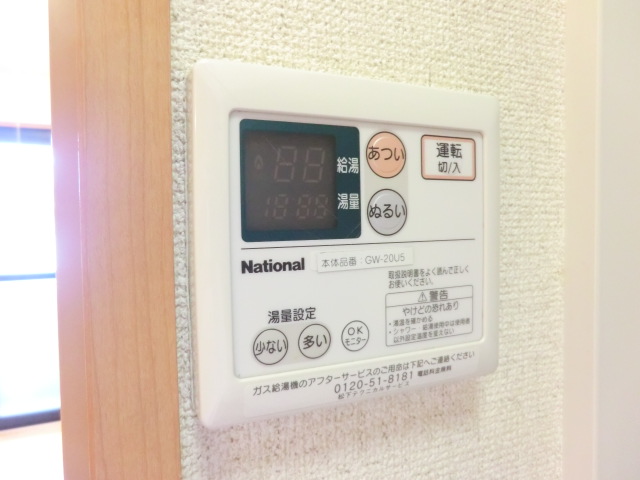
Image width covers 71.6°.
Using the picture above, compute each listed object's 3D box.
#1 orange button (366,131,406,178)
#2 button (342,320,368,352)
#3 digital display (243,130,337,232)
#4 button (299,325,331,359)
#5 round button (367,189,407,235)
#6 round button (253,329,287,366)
[{"bbox_3d":[0.026,-0.033,0.171,0.018,0.018,0.003,-2,3,-23],"label":"orange button"},{"bbox_3d":[0.014,0.036,0.168,0.012,0.012,0.003,-2,3,-23],"label":"button"},{"bbox_3d":[-0.010,-0.021,0.156,0.034,0.034,0.003,-2,3,-23],"label":"digital display"},{"bbox_3d":[-0.002,0.037,0.162,0.013,0.013,0.003,-2,3,-23],"label":"button"},{"bbox_3d":[0.026,-0.011,0.172,0.018,0.018,0.003,-2,3,-23],"label":"round button"},{"bbox_3d":[-0.017,0.038,0.155,0.013,0.013,0.003,-2,3,-23],"label":"round button"}]

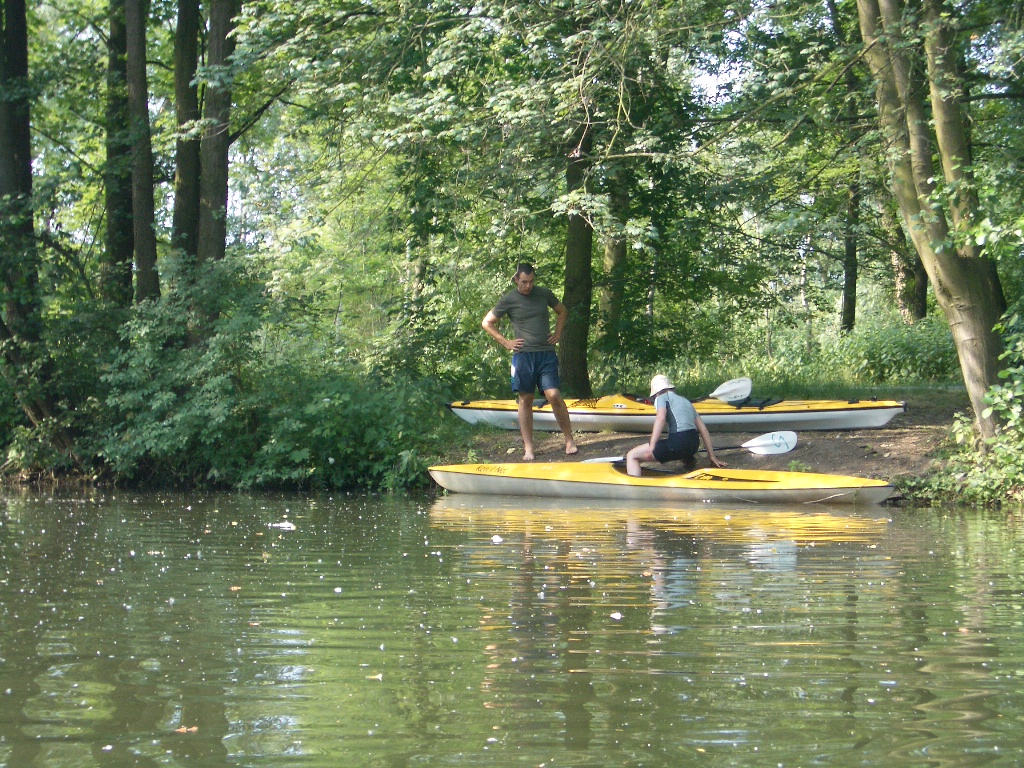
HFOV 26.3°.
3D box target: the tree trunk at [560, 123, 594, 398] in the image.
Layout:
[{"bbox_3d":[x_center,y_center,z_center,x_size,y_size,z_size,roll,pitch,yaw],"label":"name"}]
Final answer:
[{"bbox_3d":[0.712,-1.343,23.800,0.360,3.050,0.360,1,1,0],"label":"tree trunk"}]

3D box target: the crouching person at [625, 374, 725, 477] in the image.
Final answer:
[{"bbox_3d":[1.477,0.377,19.900,0.800,0.940,0.650,1,1,38],"label":"crouching person"}]

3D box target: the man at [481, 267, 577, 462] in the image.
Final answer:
[{"bbox_3d":[0.172,-0.209,20.300,0.820,1.800,0.500,0,1,-22],"label":"man"}]

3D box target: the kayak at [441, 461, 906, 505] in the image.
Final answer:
[{"bbox_3d":[1.343,0.904,19.600,4.180,0.360,0.600,1,1,9],"label":"kayak"}]

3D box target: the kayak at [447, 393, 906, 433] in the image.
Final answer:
[{"bbox_3d":[1.628,0.286,21.600,4.530,0.380,0.600,0,1,0],"label":"kayak"}]

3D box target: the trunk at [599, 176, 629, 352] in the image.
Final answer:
[{"bbox_3d":[1.240,-1.425,27.000,0.310,2.350,0.310,3,1,0],"label":"trunk"}]

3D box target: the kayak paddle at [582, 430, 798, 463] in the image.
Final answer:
[{"bbox_3d":[1.668,0.621,20.450,2.120,0.200,0.200,-4,2,-15],"label":"kayak paddle"}]

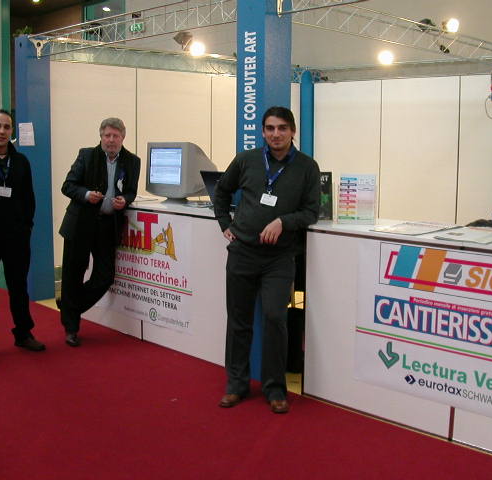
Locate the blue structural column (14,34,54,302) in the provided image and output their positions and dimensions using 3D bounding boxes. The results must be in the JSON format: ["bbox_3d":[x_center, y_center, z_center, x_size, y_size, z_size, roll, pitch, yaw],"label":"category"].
[{"bbox_3d":[-1.992,-0.655,6.464,0.240,2.493,0.240,8,11,44],"label":"blue structural column"}]

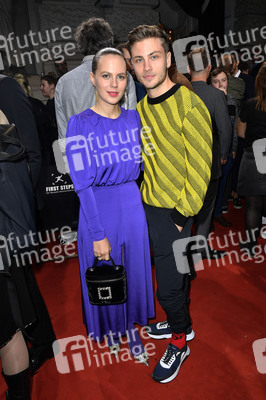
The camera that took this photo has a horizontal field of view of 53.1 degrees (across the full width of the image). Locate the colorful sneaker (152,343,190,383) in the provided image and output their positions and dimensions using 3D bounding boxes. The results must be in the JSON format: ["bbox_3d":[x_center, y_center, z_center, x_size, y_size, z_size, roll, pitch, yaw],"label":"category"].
[{"bbox_3d":[0.255,0.970,1.618,0.110,0.120,0.285,15,26,40],"label":"colorful sneaker"}]

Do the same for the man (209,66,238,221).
[{"bbox_3d":[1.069,-0.495,3.134,0.480,1.780,0.340,2,20,11],"label":"man"}]

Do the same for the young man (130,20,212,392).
[{"bbox_3d":[0.196,0.138,1.424,0.480,1.820,0.420,5,21,19],"label":"young man"}]

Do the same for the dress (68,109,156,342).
[{"bbox_3d":[-0.092,0.181,1.493,0.460,1.235,0.360,-4,20,-5],"label":"dress"}]

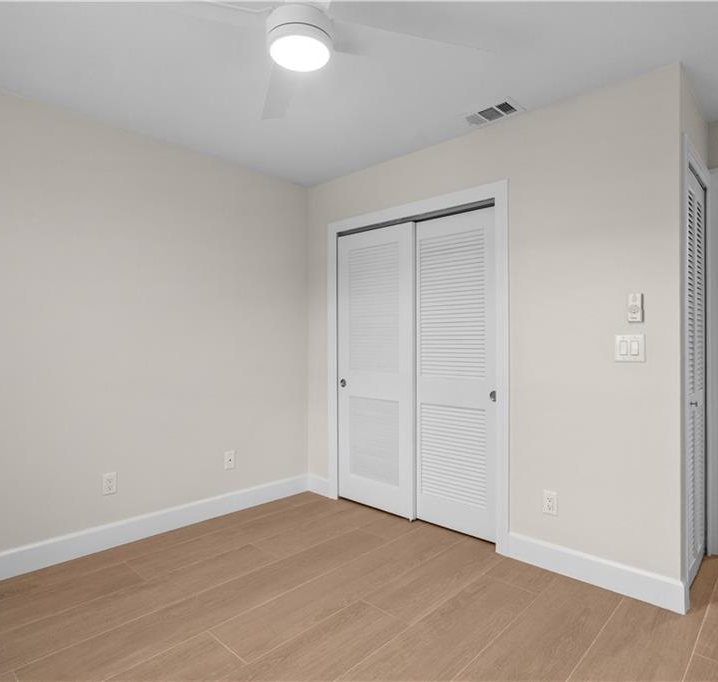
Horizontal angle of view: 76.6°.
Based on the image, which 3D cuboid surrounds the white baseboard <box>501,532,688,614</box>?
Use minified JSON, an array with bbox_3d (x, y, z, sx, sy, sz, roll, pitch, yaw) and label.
[{"bbox_3d":[1.123,1.127,2.268,0.828,0.143,0.018,0,0,43],"label":"white baseboard"}]

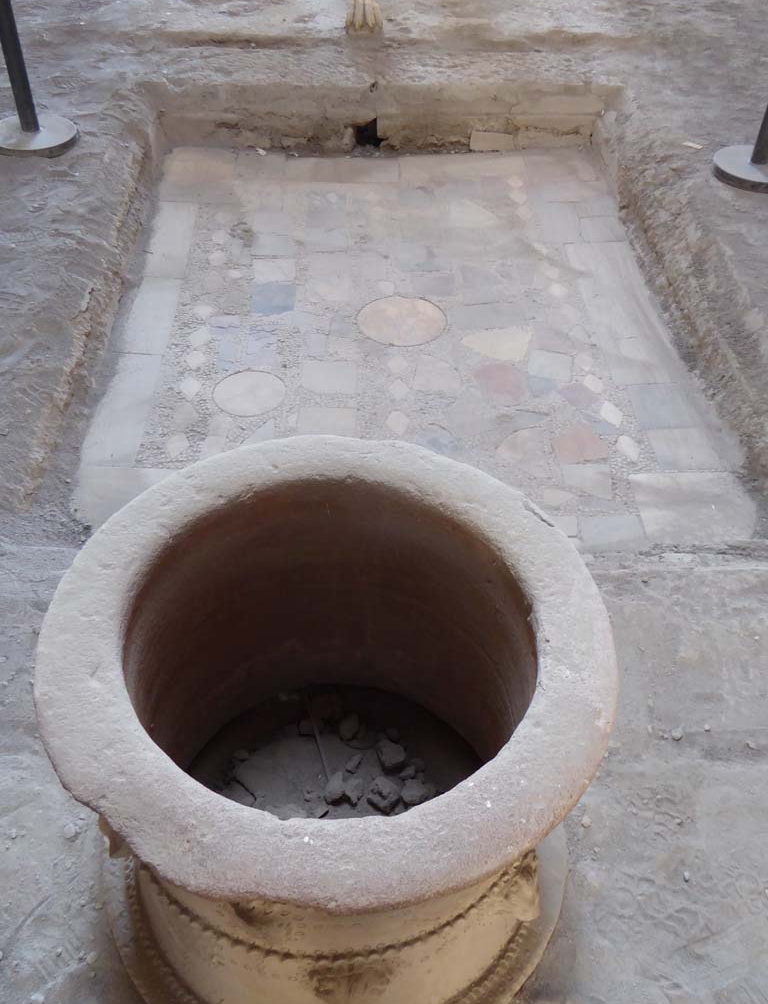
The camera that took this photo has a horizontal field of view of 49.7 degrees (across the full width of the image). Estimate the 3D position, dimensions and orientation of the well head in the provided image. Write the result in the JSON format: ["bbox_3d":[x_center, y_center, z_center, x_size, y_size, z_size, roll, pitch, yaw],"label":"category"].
[{"bbox_3d":[-0.068,0.331,1.178,0.720,0.540,0.720,3,46,0],"label":"well head"}]

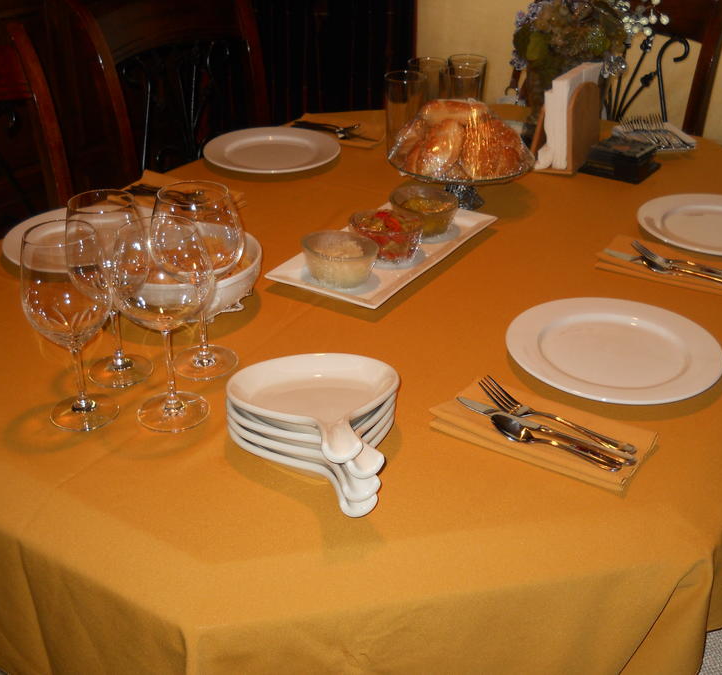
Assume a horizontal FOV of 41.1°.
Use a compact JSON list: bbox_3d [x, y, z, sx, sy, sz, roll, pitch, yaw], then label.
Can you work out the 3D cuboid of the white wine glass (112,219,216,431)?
[{"bbox_3d":[-0.211,-0.012,1.046,0.108,0.225,0.108,1,29,0],"label":"white wine glass"}]

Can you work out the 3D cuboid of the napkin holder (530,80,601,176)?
[{"bbox_3d":[0.393,-0.419,1.859,0.090,0.162,0.132,14,33,22],"label":"napkin holder"}]

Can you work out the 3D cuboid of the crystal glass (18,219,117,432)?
[{"bbox_3d":[-0.310,-0.010,1.040,0.094,0.223,0.094,1,29,0],"label":"crystal glass"}]

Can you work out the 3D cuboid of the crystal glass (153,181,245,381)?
[{"bbox_3d":[-0.192,-0.065,1.145,0.108,0.224,0.108,1,29,0],"label":"crystal glass"}]

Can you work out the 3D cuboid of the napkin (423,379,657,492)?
[{"bbox_3d":[0.207,0.104,1.095,0.228,0.014,0.117,19,35,29],"label":"napkin"}]

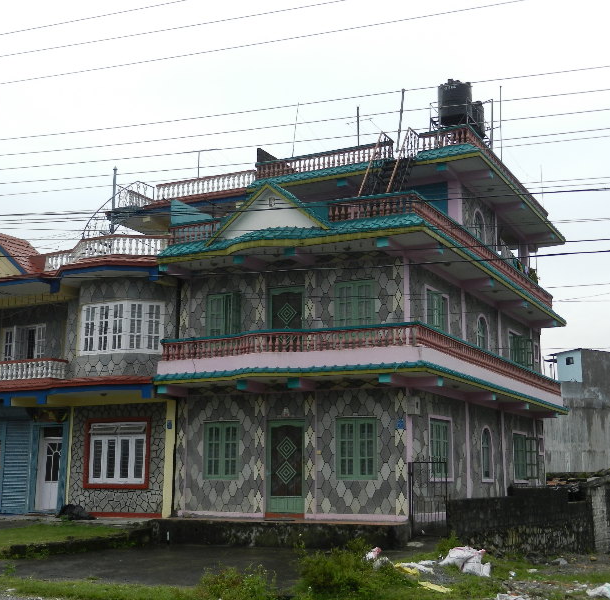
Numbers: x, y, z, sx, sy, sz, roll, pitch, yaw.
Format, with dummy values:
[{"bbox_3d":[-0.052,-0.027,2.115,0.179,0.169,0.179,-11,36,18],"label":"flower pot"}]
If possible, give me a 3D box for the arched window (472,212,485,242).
[{"bbox_3d":[5.000,-1.843,25.023,0.160,1.487,1.115,-6,-13,28],"label":"arched window"}]

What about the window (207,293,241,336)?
[{"bbox_3d":[-1.998,0.510,21.438,1.009,1.363,0.170,-6,-13,28],"label":"window"}]

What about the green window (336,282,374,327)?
[{"bbox_3d":[1.131,0.237,19.842,0.991,1.363,0.150,-6,-13,28],"label":"green window"}]

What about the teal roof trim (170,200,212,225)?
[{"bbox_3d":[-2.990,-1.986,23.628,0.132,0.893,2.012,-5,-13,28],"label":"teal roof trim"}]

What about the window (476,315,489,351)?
[{"bbox_3d":[5.001,1.174,24.741,0.132,1.495,1.072,-5,-13,28],"label":"window"}]

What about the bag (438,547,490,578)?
[{"bbox_3d":[2.434,3.998,13.400,0.720,0.400,0.520,-5,-13,28],"label":"bag"}]

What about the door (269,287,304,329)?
[{"bbox_3d":[-0.438,0.806,21.125,0.964,2.209,0.122,-5,-13,28],"label":"door"}]

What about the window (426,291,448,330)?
[{"bbox_3d":[3.239,0.536,21.628,0.150,1.391,1.476,-5,-13,28],"label":"window"}]

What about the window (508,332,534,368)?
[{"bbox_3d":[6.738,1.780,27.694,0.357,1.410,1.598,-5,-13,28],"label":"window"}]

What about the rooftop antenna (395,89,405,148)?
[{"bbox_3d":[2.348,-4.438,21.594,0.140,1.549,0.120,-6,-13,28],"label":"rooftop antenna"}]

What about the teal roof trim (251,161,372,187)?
[{"bbox_3d":[0.197,-3.516,24.697,3.912,0.430,0.460,-6,-13,28],"label":"teal roof trim"}]

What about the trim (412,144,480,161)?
[{"bbox_3d":[3.737,-3.845,22.826,1.788,0.430,0.460,-6,-13,28],"label":"trim"}]

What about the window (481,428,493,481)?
[{"bbox_3d":[4.968,4.175,23.859,0.160,1.531,1.115,-6,-13,28],"label":"window"}]

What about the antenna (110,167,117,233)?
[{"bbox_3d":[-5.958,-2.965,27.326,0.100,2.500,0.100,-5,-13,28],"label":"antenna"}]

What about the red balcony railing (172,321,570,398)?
[{"bbox_3d":[2.438,2.144,25.539,7.031,0.517,13.085,-5,-13,28],"label":"red balcony railing"}]

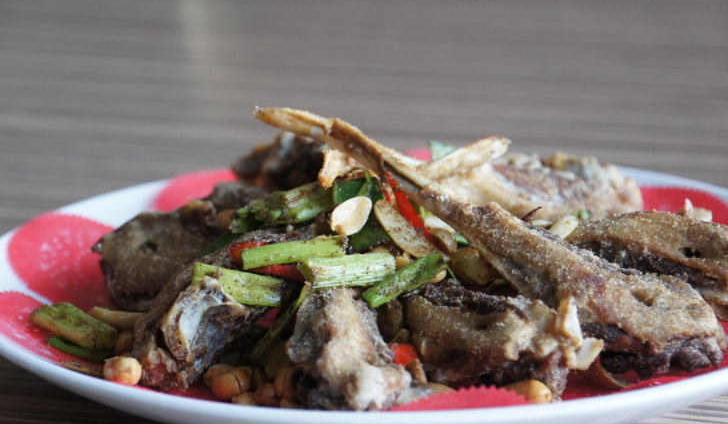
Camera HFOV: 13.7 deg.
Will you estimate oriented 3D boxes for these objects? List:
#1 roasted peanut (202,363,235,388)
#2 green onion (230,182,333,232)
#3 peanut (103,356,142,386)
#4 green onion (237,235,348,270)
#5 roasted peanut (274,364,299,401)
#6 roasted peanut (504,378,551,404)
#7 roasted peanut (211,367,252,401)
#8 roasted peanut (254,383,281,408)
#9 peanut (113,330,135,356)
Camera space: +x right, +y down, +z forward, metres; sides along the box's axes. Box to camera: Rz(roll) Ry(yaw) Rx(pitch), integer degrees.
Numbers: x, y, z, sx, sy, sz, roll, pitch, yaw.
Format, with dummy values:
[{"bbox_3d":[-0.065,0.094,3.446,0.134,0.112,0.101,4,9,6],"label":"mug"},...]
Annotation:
[{"bbox_3d":[-0.043,0.049,0.898,0.012,0.008,0.009,-9,17,-25],"label":"roasted peanut"},{"bbox_3d":[-0.026,-0.001,0.978,0.034,0.009,0.009,-16,19,-14],"label":"green onion"},{"bbox_3d":[-0.071,0.047,0.893,0.011,0.008,0.009,-7,17,-20],"label":"peanut"},{"bbox_3d":[-0.022,0.013,0.948,0.034,0.007,0.007,-7,16,-2],"label":"green onion"},{"bbox_3d":[-0.022,0.050,0.884,0.009,0.010,0.012,7,17,26],"label":"roasted peanut"},{"bbox_3d":[0.048,0.052,0.876,0.014,0.008,0.009,8,18,29],"label":"roasted peanut"},{"bbox_3d":[-0.039,0.050,0.887,0.013,0.010,0.009,-7,17,-20],"label":"roasted peanut"},{"bbox_3d":[-0.028,0.053,0.873,0.011,0.009,0.009,-8,17,-24],"label":"roasted peanut"},{"bbox_3d":[-0.073,0.040,0.920,0.012,0.009,0.009,3,16,16],"label":"peanut"}]

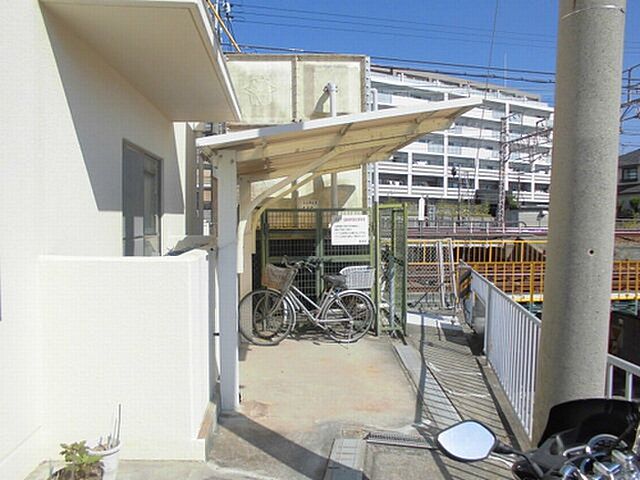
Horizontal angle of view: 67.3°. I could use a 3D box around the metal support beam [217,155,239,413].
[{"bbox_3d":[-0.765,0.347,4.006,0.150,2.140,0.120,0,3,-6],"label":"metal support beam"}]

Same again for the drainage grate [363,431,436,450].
[{"bbox_3d":[0.603,1.464,3.458,0.511,0.030,0.153,1,3,14],"label":"drainage grate"}]

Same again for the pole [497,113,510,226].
[{"bbox_3d":[14.036,-5.080,37.000,0.500,8.850,0.500,3,4,40],"label":"pole"}]

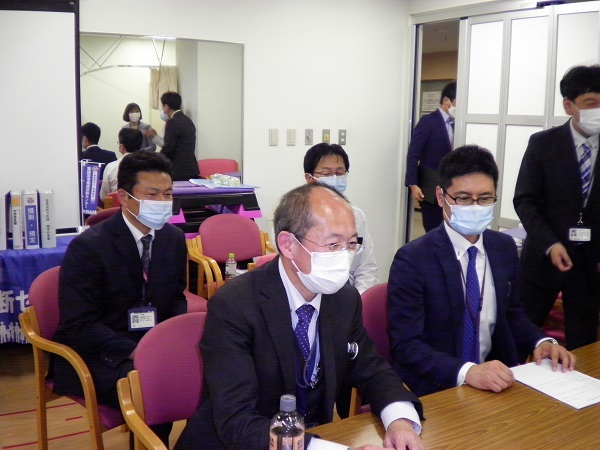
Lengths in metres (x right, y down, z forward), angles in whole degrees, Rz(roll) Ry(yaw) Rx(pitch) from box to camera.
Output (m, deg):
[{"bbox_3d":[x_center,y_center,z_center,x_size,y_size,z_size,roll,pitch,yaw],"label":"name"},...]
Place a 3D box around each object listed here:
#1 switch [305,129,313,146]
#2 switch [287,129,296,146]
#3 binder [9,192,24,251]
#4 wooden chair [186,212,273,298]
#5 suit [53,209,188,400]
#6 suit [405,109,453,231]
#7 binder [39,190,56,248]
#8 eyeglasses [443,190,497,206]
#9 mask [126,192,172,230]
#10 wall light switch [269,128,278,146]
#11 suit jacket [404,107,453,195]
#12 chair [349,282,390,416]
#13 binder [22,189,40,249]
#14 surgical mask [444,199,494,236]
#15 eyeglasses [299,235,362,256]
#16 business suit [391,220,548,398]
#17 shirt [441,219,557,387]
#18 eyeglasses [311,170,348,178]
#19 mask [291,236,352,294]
[{"bbox_3d":[0.068,-0.659,4.570,0.070,0.120,0.010,-3,10,-26],"label":"switch"},{"bbox_3d":[-0.057,-0.632,4.397,0.070,0.120,0.012,-5,12,-30],"label":"switch"},{"bbox_3d":[-1.611,-0.034,3.444,0.053,0.307,0.240,-4,12,-28],"label":"binder"},{"bbox_3d":[-0.324,0.378,3.578,0.545,0.820,0.560,-4,12,-28],"label":"wooden chair"},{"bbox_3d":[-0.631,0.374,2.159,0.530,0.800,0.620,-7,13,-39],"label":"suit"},{"bbox_3d":[1.109,-0.237,5.000,0.320,1.400,0.480,6,10,32],"label":"suit"},{"bbox_3d":[-1.450,-0.040,3.485,0.076,0.310,0.235,-3,10,-25],"label":"binder"},{"bbox_3d":[0.521,-0.084,1.880,0.140,0.042,0.140,0,22,-5],"label":"eyeglasses"},{"bbox_3d":[-0.510,-0.049,2.060,0.115,0.110,0.140,13,14,37],"label":"mask"},{"bbox_3d":[-0.194,-0.640,4.450,0.070,0.120,0.012,-3,10,-26],"label":"wall light switch"},{"bbox_3d":[1.091,-0.528,4.680,0.540,0.740,0.340,-5,12,-32],"label":"suit jacket"},{"bbox_3d":[0.530,0.642,2.242,0.545,0.820,0.560,-5,12,-30],"label":"chair"},{"bbox_3d":[-1.543,-0.038,3.464,0.070,0.307,0.240,-4,12,-28],"label":"binder"},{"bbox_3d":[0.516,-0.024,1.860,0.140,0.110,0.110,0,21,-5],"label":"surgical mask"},{"bbox_3d":[0.049,0.031,1.396,0.142,0.042,0.140,21,12,41],"label":"eyeglasses"},{"bbox_3d":[0.512,0.294,1.990,0.490,0.600,0.400,-1,9,-15],"label":"business suit"},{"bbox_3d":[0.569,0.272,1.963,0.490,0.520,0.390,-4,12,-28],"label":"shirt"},{"bbox_3d":[0.130,-0.223,2.660,0.140,0.040,0.140,-3,21,-24],"label":"eyeglasses"},{"bbox_3d":[0.052,0.093,1.460,0.115,0.115,0.140,23,20,36],"label":"mask"}]

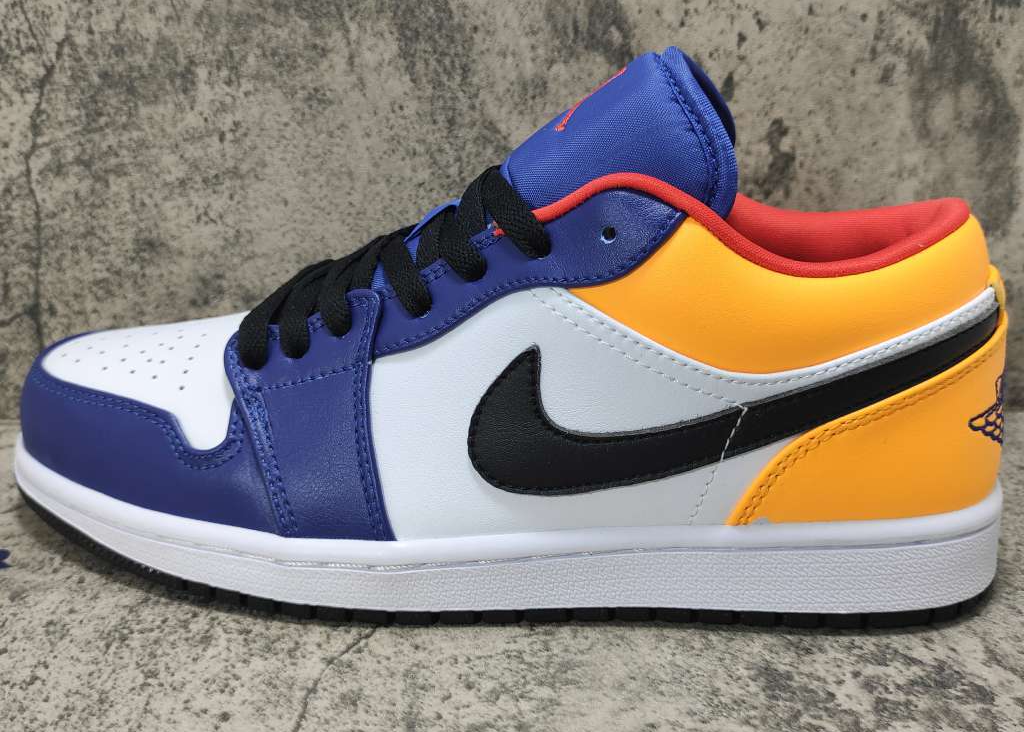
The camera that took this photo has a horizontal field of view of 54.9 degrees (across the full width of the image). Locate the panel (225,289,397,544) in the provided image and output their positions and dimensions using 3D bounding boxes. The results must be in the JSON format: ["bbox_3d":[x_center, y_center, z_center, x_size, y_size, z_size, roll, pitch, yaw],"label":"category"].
[{"bbox_3d":[-0.053,0.013,0.264,0.048,0.061,0.030,2,18,7],"label":"panel"}]

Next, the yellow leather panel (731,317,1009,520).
[{"bbox_3d":[0.098,0.008,0.275,0.078,0.052,0.077,2,18,7],"label":"yellow leather panel"}]

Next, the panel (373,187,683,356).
[{"bbox_3d":[0.003,-0.024,0.256,0.079,0.045,0.027,2,18,7],"label":"panel"}]

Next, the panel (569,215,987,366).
[{"bbox_3d":[0.073,-0.024,0.266,0.109,0.039,0.075,2,18,7],"label":"panel"}]

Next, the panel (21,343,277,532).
[{"bbox_3d":[-0.105,0.010,0.307,0.100,0.038,0.099,2,18,7],"label":"panel"}]

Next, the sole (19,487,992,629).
[{"bbox_3d":[-0.010,0.040,0.304,0.294,0.031,0.102,2,18,7],"label":"sole"}]

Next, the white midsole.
[{"bbox_3d":[-0.010,0.032,0.301,0.298,0.040,0.104,2,18,7],"label":"white midsole"}]

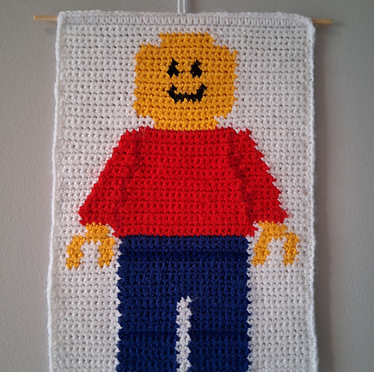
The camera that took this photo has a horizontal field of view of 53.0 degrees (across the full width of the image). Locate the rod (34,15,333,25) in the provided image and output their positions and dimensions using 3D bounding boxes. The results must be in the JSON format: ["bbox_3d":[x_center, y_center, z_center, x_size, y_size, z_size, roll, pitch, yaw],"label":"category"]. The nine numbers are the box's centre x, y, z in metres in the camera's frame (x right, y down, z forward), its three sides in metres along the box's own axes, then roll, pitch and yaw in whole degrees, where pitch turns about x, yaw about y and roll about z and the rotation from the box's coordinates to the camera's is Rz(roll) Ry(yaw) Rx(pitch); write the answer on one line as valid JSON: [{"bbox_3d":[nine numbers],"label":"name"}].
[{"bbox_3d":[-0.003,-0.176,0.400,0.318,0.005,0.005,1,-2,0],"label":"rod"}]

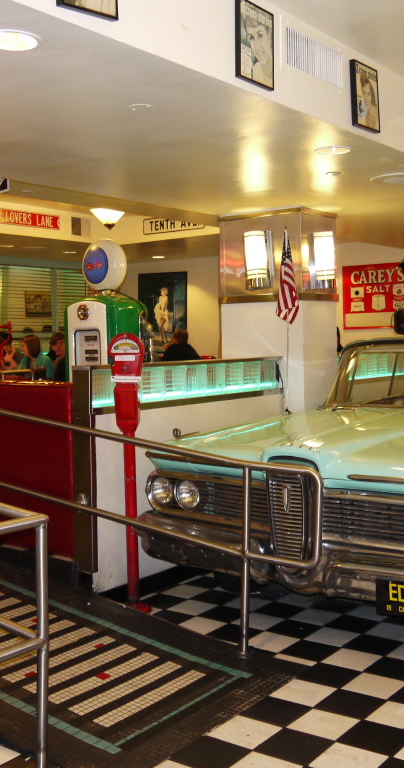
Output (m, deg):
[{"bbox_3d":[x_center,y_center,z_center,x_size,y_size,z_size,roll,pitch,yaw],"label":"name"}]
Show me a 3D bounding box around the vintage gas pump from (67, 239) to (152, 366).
[{"bbox_3d":[-0.781,-0.205,6.993,0.510,2.040,0.500,1,3,38],"label":"vintage gas pump"}]

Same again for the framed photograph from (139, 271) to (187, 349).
[{"bbox_3d":[-0.477,-0.838,9.827,0.756,0.948,0.030,1,3,38],"label":"framed photograph"}]

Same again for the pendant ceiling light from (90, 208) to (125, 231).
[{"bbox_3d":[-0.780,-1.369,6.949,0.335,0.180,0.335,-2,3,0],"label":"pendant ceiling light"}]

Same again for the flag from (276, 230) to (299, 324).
[{"bbox_3d":[0.529,-0.663,5.167,0.145,0.585,0.100,-1,3,6],"label":"flag"}]

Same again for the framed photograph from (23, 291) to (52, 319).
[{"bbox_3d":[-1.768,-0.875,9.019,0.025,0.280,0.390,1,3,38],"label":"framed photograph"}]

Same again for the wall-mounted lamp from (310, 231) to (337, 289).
[{"bbox_3d":[0.828,-0.845,5.619,0.120,0.400,0.170,1,3,38],"label":"wall-mounted lamp"}]

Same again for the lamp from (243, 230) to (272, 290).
[{"bbox_3d":[0.383,-0.838,5.647,0.170,0.400,0.120,1,3,38],"label":"lamp"}]

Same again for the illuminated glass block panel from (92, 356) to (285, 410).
[{"bbox_3d":[-0.060,-0.012,4.903,0.120,0.240,1.800,1,3,38],"label":"illuminated glass block panel"}]

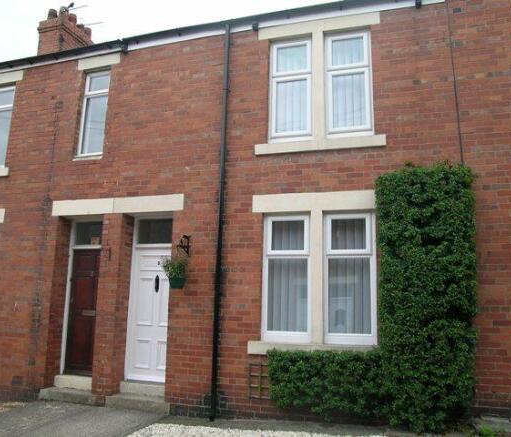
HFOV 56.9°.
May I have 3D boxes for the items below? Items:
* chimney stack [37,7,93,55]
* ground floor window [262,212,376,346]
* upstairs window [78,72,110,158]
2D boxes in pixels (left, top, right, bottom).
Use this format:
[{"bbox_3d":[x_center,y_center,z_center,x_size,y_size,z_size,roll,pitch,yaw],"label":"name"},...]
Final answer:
[{"bbox_3d":[-5.376,-4.907,13.501,0.820,1.650,1.480,-2,-10,17],"label":"chimney stack"},{"bbox_3d":[0.856,0.802,6.392,1.530,1.750,0.100,-2,-10,17],"label":"ground floor window"},{"bbox_3d":[-2.614,-1.745,7.876,0.560,1.500,0.090,-2,-10,17],"label":"upstairs window"}]

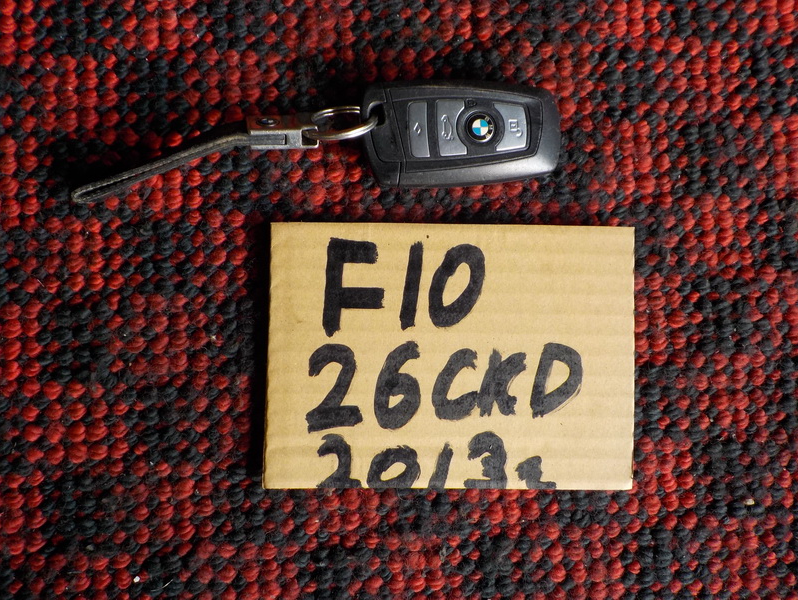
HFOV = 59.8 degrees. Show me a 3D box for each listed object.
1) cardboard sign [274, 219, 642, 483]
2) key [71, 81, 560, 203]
[{"bbox_3d":[0.020,0.022,0.271,0.143,0.004,0.103,1,88,-1],"label":"cardboard sign"},{"bbox_3d":[-0.032,-0.061,0.267,0.188,0.018,0.047,0,88,-1],"label":"key"}]

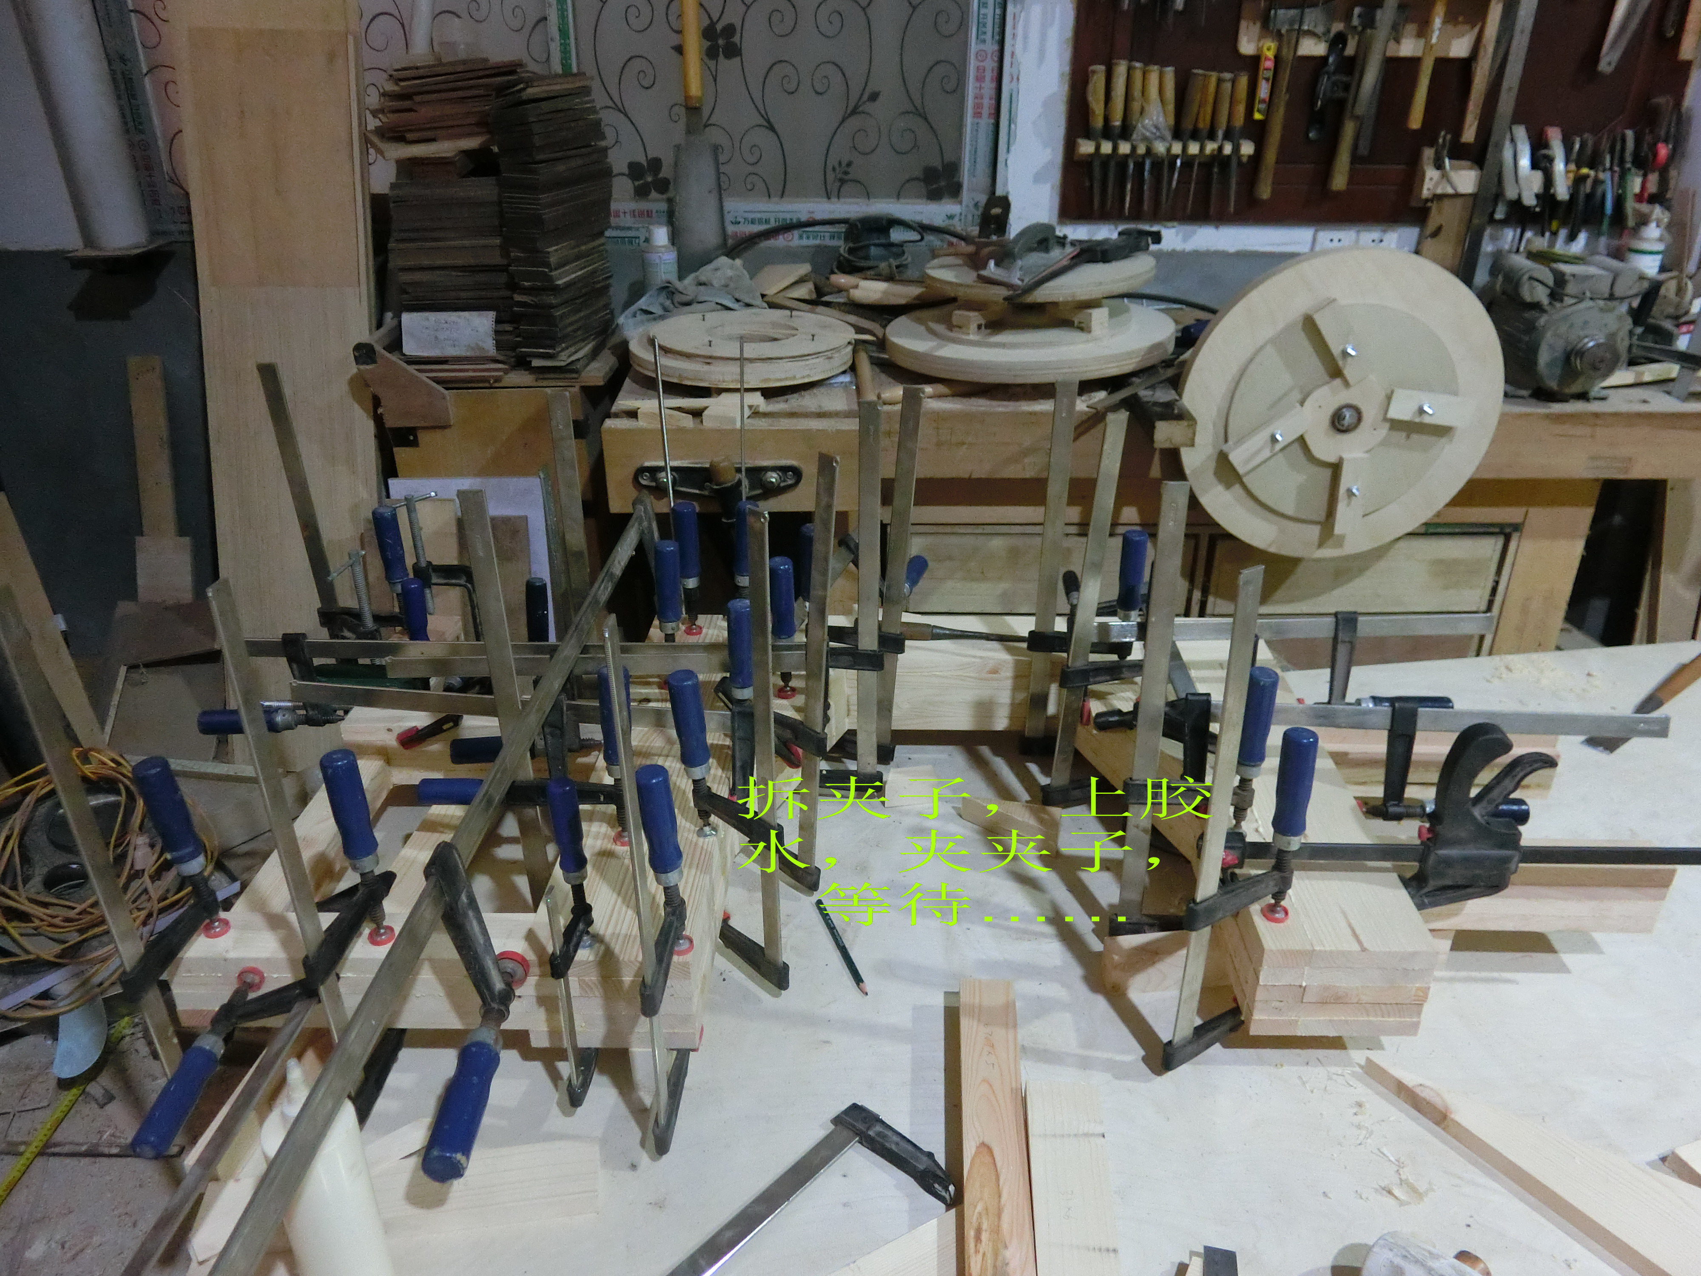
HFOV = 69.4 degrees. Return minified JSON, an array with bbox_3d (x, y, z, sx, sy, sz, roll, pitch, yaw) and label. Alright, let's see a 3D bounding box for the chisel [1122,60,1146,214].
[{"bbox_3d":[0.555,-0.981,2.428,0.031,0.283,0.031,-2,29,1],"label":"chisel"}]

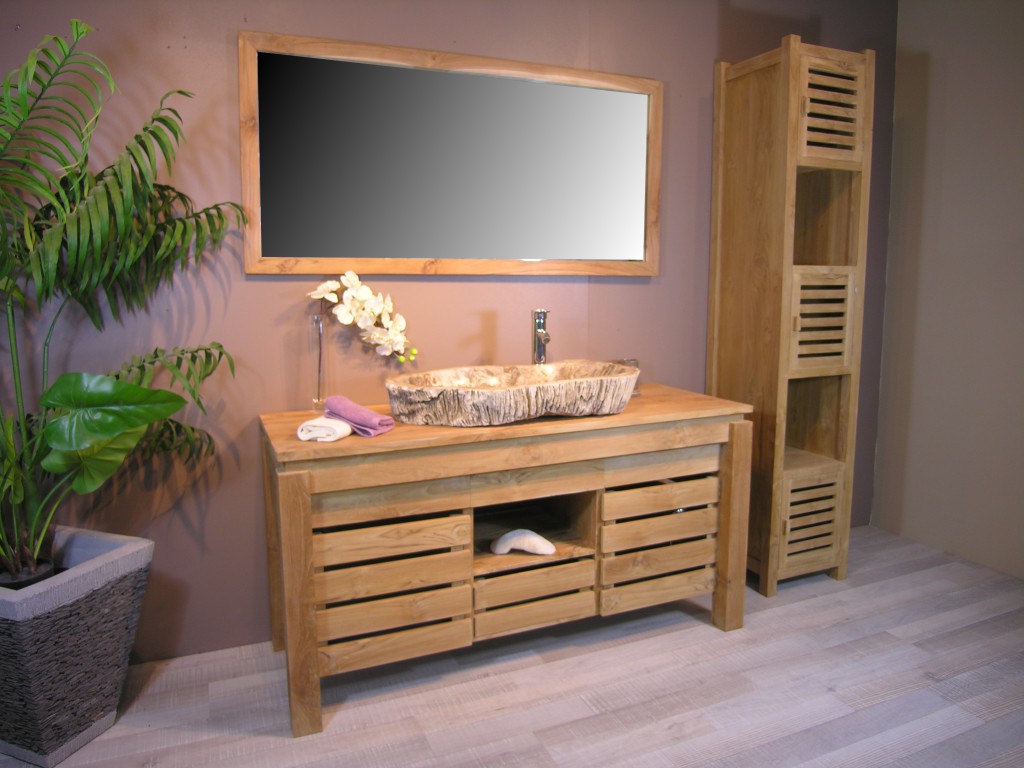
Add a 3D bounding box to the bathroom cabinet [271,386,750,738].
[{"bbox_3d":[-0.006,0.462,2.637,1.450,0.756,0.522,-5,10,-22],"label":"bathroom cabinet"}]

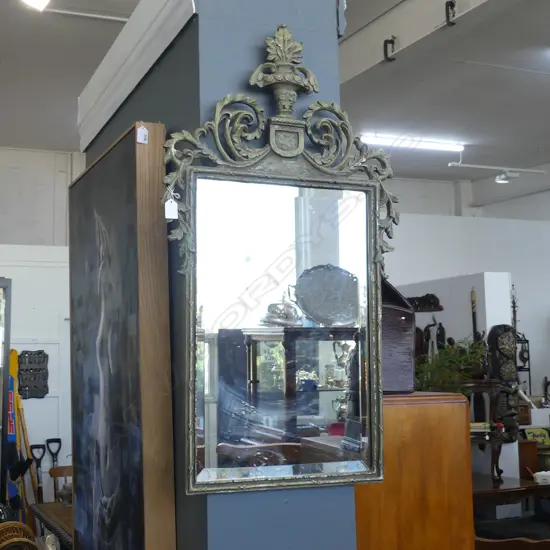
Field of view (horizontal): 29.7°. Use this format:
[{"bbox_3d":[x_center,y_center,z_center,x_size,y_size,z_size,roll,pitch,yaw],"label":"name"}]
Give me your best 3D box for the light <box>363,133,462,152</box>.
[{"bbox_3d":[1.409,-1.335,10.515,1.220,0.085,0.075,1,-6,-25],"label":"light"}]

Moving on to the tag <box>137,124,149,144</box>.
[{"bbox_3d":[-0.334,-0.352,2.620,0.029,0.045,0.003,4,-8,-23],"label":"tag"}]

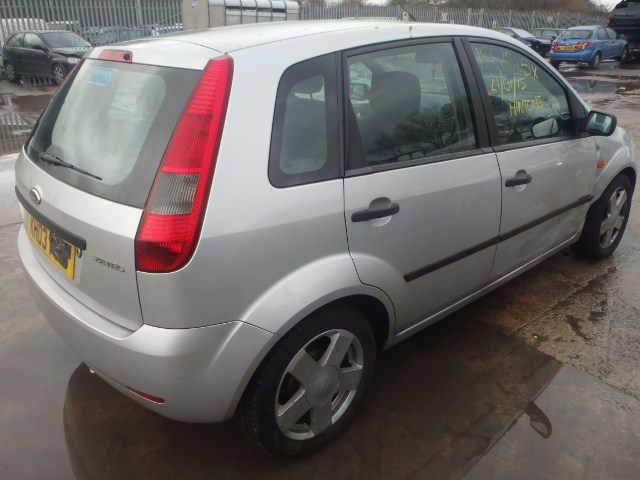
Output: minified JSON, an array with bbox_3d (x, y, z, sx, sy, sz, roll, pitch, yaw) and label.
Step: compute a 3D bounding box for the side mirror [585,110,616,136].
[{"bbox_3d":[1.423,-0.593,2.628,0.095,0.130,0.175,-13,25,-27],"label":"side mirror"}]

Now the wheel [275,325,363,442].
[{"bbox_3d":[-0.031,0.487,1.839,0.410,0.410,0.140,-19,28,-38],"label":"wheel"}]

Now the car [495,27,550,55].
[{"bbox_3d":[8.507,-9.068,23.977,1.680,1.430,3.900,-14,25,-29],"label":"car"}]

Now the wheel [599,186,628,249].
[{"bbox_3d":[1.837,-0.154,3.349,0.410,0.410,0.140,-19,28,-38],"label":"wheel"}]

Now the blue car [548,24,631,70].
[{"bbox_3d":[10.512,-7.544,20.061,4.290,1.450,1.725,-19,28,-38],"label":"blue car"}]

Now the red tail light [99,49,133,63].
[{"bbox_3d":[-0.718,-0.652,1.832,0.045,0.045,0.280,-19,28,-38],"label":"red tail light"}]

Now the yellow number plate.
[{"bbox_3d":[-0.967,0.005,1.848,0.016,0.111,0.520,-9,22,-41],"label":"yellow number plate"}]

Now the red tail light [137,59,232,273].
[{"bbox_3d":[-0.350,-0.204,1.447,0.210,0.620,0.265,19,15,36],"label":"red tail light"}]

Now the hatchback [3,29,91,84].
[{"bbox_3d":[-8.056,-5.636,15.969,3.900,1.460,1.690,13,26,30],"label":"hatchback"}]

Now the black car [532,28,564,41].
[{"bbox_3d":[12.821,-11.069,29.009,1.700,1.430,4.100,-20,29,-38],"label":"black car"}]

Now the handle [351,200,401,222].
[{"bbox_3d":[0.190,-0.094,1.730,0.220,0.062,0.047,-19,28,-38],"label":"handle"}]

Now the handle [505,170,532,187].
[{"bbox_3d":[0.906,-0.280,2.337,0.220,0.062,0.047,-19,28,-38],"label":"handle"}]

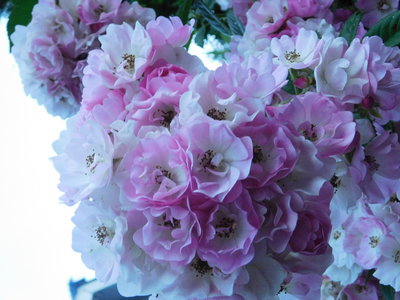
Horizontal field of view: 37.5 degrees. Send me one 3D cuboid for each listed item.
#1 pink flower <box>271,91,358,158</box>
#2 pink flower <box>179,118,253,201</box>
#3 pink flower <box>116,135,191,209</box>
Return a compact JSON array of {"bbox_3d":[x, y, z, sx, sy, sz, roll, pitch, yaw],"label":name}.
[{"bbox_3d":[0.075,-0.017,0.388,0.055,0.039,0.031,1,-27,-5],"label":"pink flower"},{"bbox_3d":[0.010,0.006,0.368,0.044,0.050,0.030,2,-3,-7],"label":"pink flower"},{"bbox_3d":[-0.029,0.012,0.370,0.042,0.044,0.030,-4,-8,14],"label":"pink flower"}]

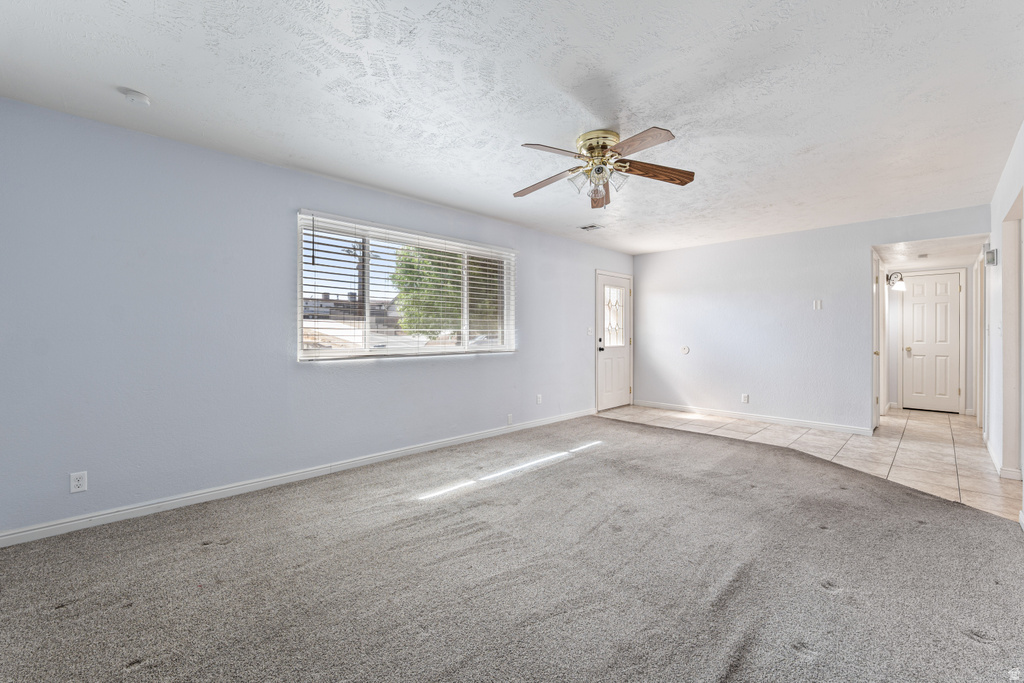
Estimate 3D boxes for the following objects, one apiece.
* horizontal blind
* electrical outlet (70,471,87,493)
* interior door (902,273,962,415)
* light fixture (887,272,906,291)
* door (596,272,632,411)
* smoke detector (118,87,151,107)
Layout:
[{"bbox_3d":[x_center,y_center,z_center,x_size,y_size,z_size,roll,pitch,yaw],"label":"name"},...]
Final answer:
[{"bbox_3d":[-0.819,-0.453,3.948,2.340,1.190,0.075,-1,1,-43],"label":"horizontal blind"},{"bbox_3d":[-2.551,0.833,2.348,0.070,0.114,0.010,-1,1,-43],"label":"electrical outlet"},{"bbox_3d":[6.175,0.014,5.876,0.045,1.998,0.587,-1,1,-43],"label":"interior door"},{"bbox_3d":[5.477,-0.844,5.661,0.150,0.260,0.210,-1,1,-43],"label":"light fixture"},{"bbox_3d":[1.601,0.021,6.243,0.897,2.035,0.045,-1,1,-43],"label":"door"},{"bbox_3d":[-2.029,-1.308,2.152,0.115,0.037,0.115,-1,1,-43],"label":"smoke detector"}]

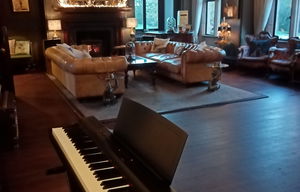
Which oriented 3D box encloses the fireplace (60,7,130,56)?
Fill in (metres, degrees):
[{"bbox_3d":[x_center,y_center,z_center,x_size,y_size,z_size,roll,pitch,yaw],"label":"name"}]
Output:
[{"bbox_3d":[-1.693,-1.810,9.262,2.280,1.764,0.420,-5,15,-17],"label":"fireplace"}]

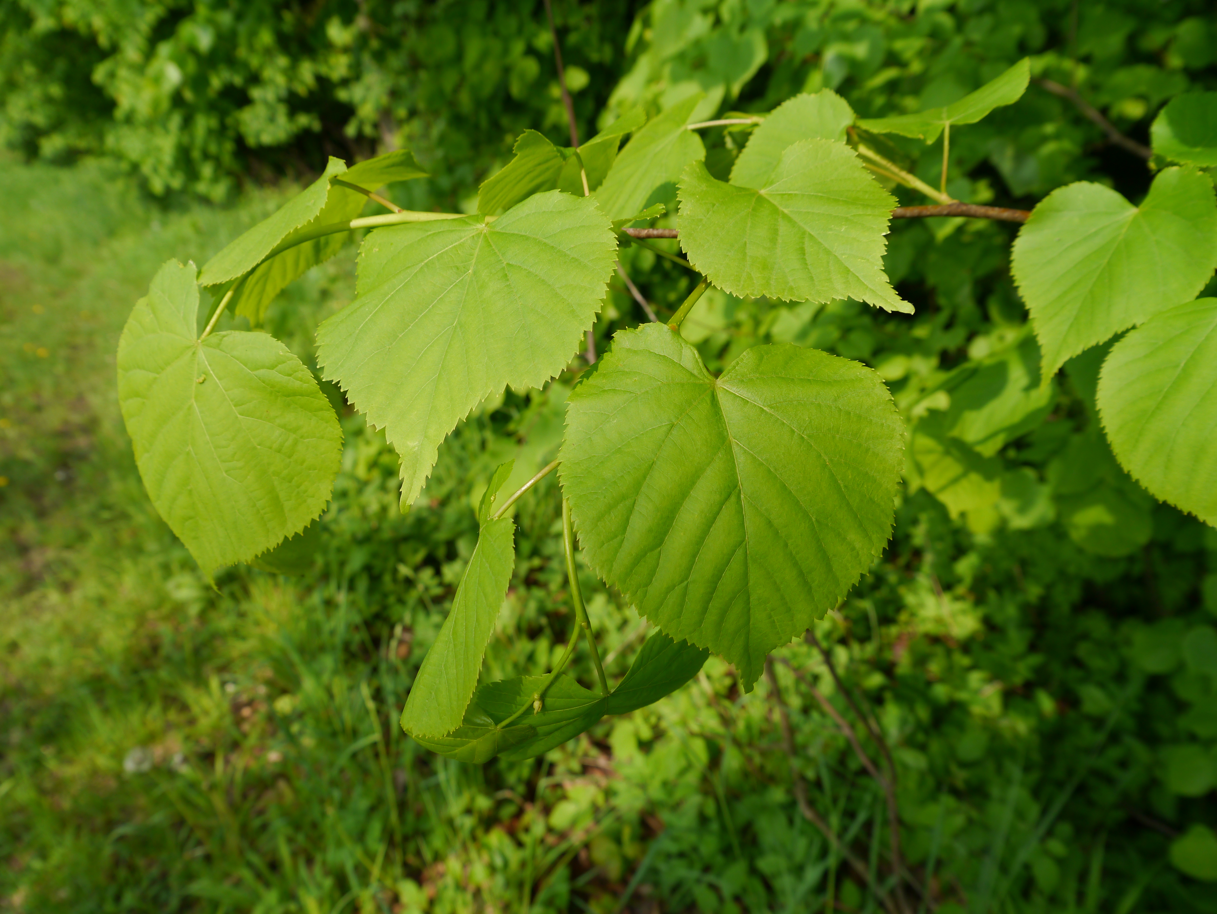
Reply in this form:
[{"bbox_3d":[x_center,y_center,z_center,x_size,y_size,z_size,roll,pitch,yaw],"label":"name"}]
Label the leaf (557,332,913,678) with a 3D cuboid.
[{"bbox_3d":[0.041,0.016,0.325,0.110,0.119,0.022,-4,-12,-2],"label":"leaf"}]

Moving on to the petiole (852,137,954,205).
[{"bbox_3d":[0.113,-0.110,0.380,0.052,0.007,0.007,37,35,13],"label":"petiole"}]

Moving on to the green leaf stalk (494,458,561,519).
[{"bbox_3d":[-0.028,0.011,0.340,0.036,0.004,0.004,-42,41,-19],"label":"green leaf stalk"}]

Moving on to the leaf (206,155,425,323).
[{"bbox_3d":[-0.110,-0.082,0.365,0.050,0.038,0.077,29,73,39],"label":"leaf"}]

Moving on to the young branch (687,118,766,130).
[{"bbox_3d":[0.050,-0.142,0.420,0.036,0.004,0.004,-5,24,0],"label":"young branch"}]

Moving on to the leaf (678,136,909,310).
[{"bbox_3d":[0.064,-0.081,0.345,0.062,0.020,0.072,-35,73,-16],"label":"leaf"}]

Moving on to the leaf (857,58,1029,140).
[{"bbox_3d":[0.132,-0.141,0.390,0.070,0.020,0.045,-14,19,11],"label":"leaf"}]

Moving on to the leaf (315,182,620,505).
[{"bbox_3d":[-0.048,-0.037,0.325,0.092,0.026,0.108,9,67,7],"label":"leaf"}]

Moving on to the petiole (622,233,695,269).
[{"bbox_3d":[0.018,-0.067,0.329,0.033,0.003,0.003,33,13,23],"label":"petiole"}]

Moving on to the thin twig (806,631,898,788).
[{"bbox_3d":[0.242,0.250,0.975,0.014,0.209,0.014,-31,15,0],"label":"thin twig"}]

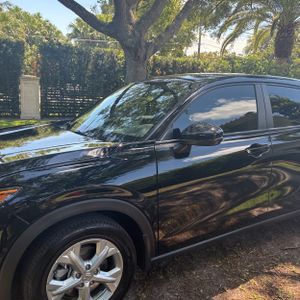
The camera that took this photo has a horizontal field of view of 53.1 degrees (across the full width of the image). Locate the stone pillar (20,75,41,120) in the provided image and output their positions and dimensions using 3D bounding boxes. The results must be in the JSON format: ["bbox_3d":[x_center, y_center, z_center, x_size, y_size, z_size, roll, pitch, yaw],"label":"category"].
[{"bbox_3d":[-5.298,-2.331,13.382,0.820,1.960,0.820,-1,9,-19],"label":"stone pillar"}]

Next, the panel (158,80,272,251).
[{"bbox_3d":[0.483,0.047,2.306,1.170,1.180,0.280,-4,10,-35],"label":"panel"}]

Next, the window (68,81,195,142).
[{"bbox_3d":[-0.217,-0.381,2.671,0.870,0.170,1.380,-43,29,-23],"label":"window"}]

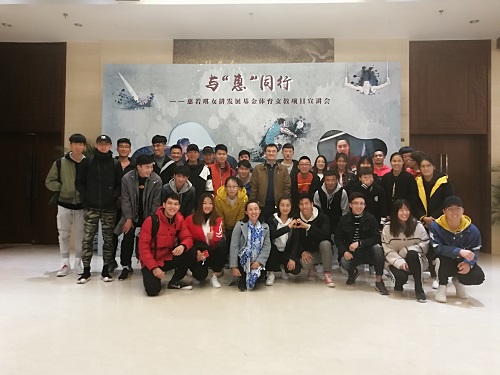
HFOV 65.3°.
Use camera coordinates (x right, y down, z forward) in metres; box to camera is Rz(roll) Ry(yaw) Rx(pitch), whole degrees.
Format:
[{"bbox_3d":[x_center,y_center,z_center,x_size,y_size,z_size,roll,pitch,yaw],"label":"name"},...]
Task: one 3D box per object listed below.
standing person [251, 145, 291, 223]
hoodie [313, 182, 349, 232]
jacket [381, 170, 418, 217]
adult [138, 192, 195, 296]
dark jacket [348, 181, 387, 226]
[{"bbox_3d":[0.282,0.258,5.280,0.550,1.710,0.360,1,0,2],"label":"standing person"},{"bbox_3d":[0.993,0.256,4.750,0.450,0.620,0.330,0,-1,5],"label":"hoodie"},{"bbox_3d":[1.937,0.091,5.020,0.480,0.670,0.300,0,0,22],"label":"jacket"},{"bbox_3d":[-0.921,0.579,4.250,0.580,1.060,0.720,1,-2,-22],"label":"adult"},{"bbox_3d":[1.431,0.195,4.750,0.470,0.580,0.300,0,-2,10],"label":"dark jacket"}]

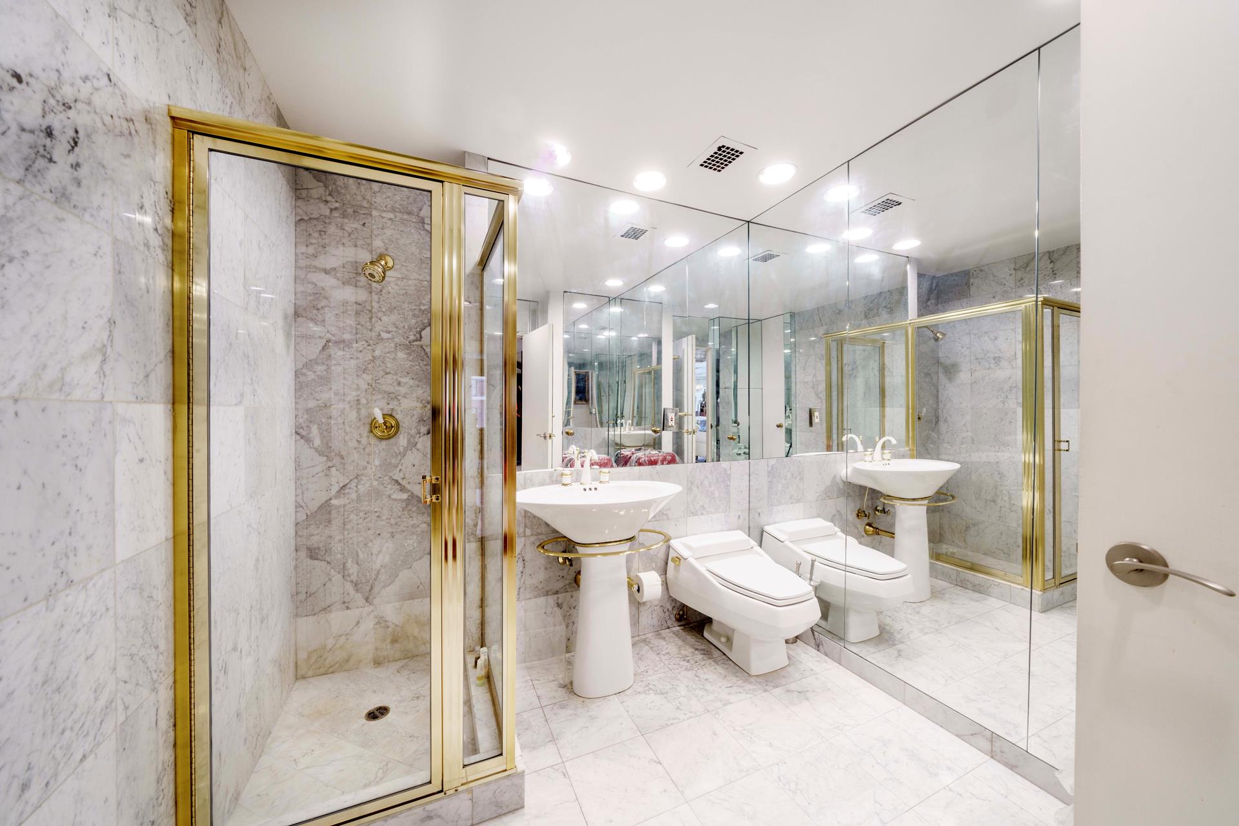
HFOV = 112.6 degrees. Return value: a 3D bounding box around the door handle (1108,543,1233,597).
[{"bbox_3d":[0.824,0.245,0.626,0.056,0.069,0.142,0,1,-20],"label":"door handle"}]

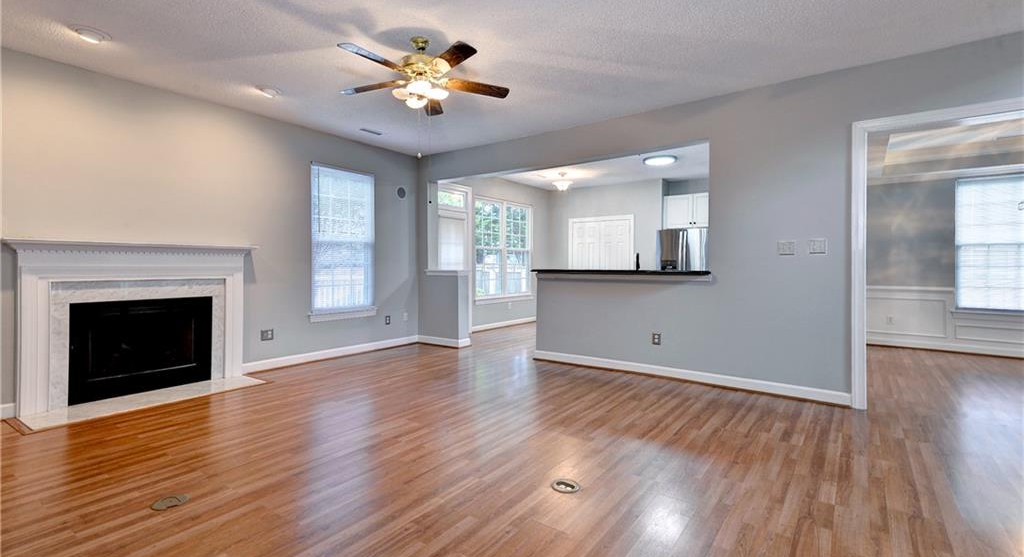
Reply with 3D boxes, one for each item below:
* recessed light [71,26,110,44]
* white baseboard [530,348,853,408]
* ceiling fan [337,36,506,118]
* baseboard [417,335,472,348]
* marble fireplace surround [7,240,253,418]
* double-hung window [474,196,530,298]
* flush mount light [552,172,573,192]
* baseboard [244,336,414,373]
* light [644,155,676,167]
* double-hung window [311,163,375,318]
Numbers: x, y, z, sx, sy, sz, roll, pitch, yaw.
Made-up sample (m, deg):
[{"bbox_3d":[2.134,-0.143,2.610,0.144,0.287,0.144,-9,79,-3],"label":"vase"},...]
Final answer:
[{"bbox_3d":[-2.885,-1.672,3.122,0.220,0.030,0.220,1,2,37],"label":"recessed light"},{"bbox_3d":[1.508,0.965,4.615,3.070,0.100,0.020,1,2,37],"label":"white baseboard"},{"bbox_3d":[-0.649,-1.460,3.211,1.300,0.460,1.300,1,2,37],"label":"ceiling fan"},{"bbox_3d":[-0.995,0.913,6.628,0.770,0.110,0.260,1,2,37],"label":"baseboard"},{"bbox_3d":[-3.212,0.366,4.063,0.190,1.330,1.760,1,2,37],"label":"marble fireplace surround"},{"bbox_3d":[-0.138,-0.529,8.429,0.100,1.785,1.670,1,2,37],"label":"double-hung window"},{"bbox_3d":[0.868,-1.653,7.811,0.350,0.300,0.350,0,1,0],"label":"flush mount light"},{"bbox_3d":[-2.098,0.940,5.754,0.020,0.100,2.420,1,2,37],"label":"baseboard"},{"bbox_3d":[2.197,-1.756,6.796,0.490,0.045,0.490,1,2,37],"label":"light"},{"bbox_3d":[-2.119,-0.443,5.744,0.100,1.845,0.885,1,2,37],"label":"double-hung window"}]

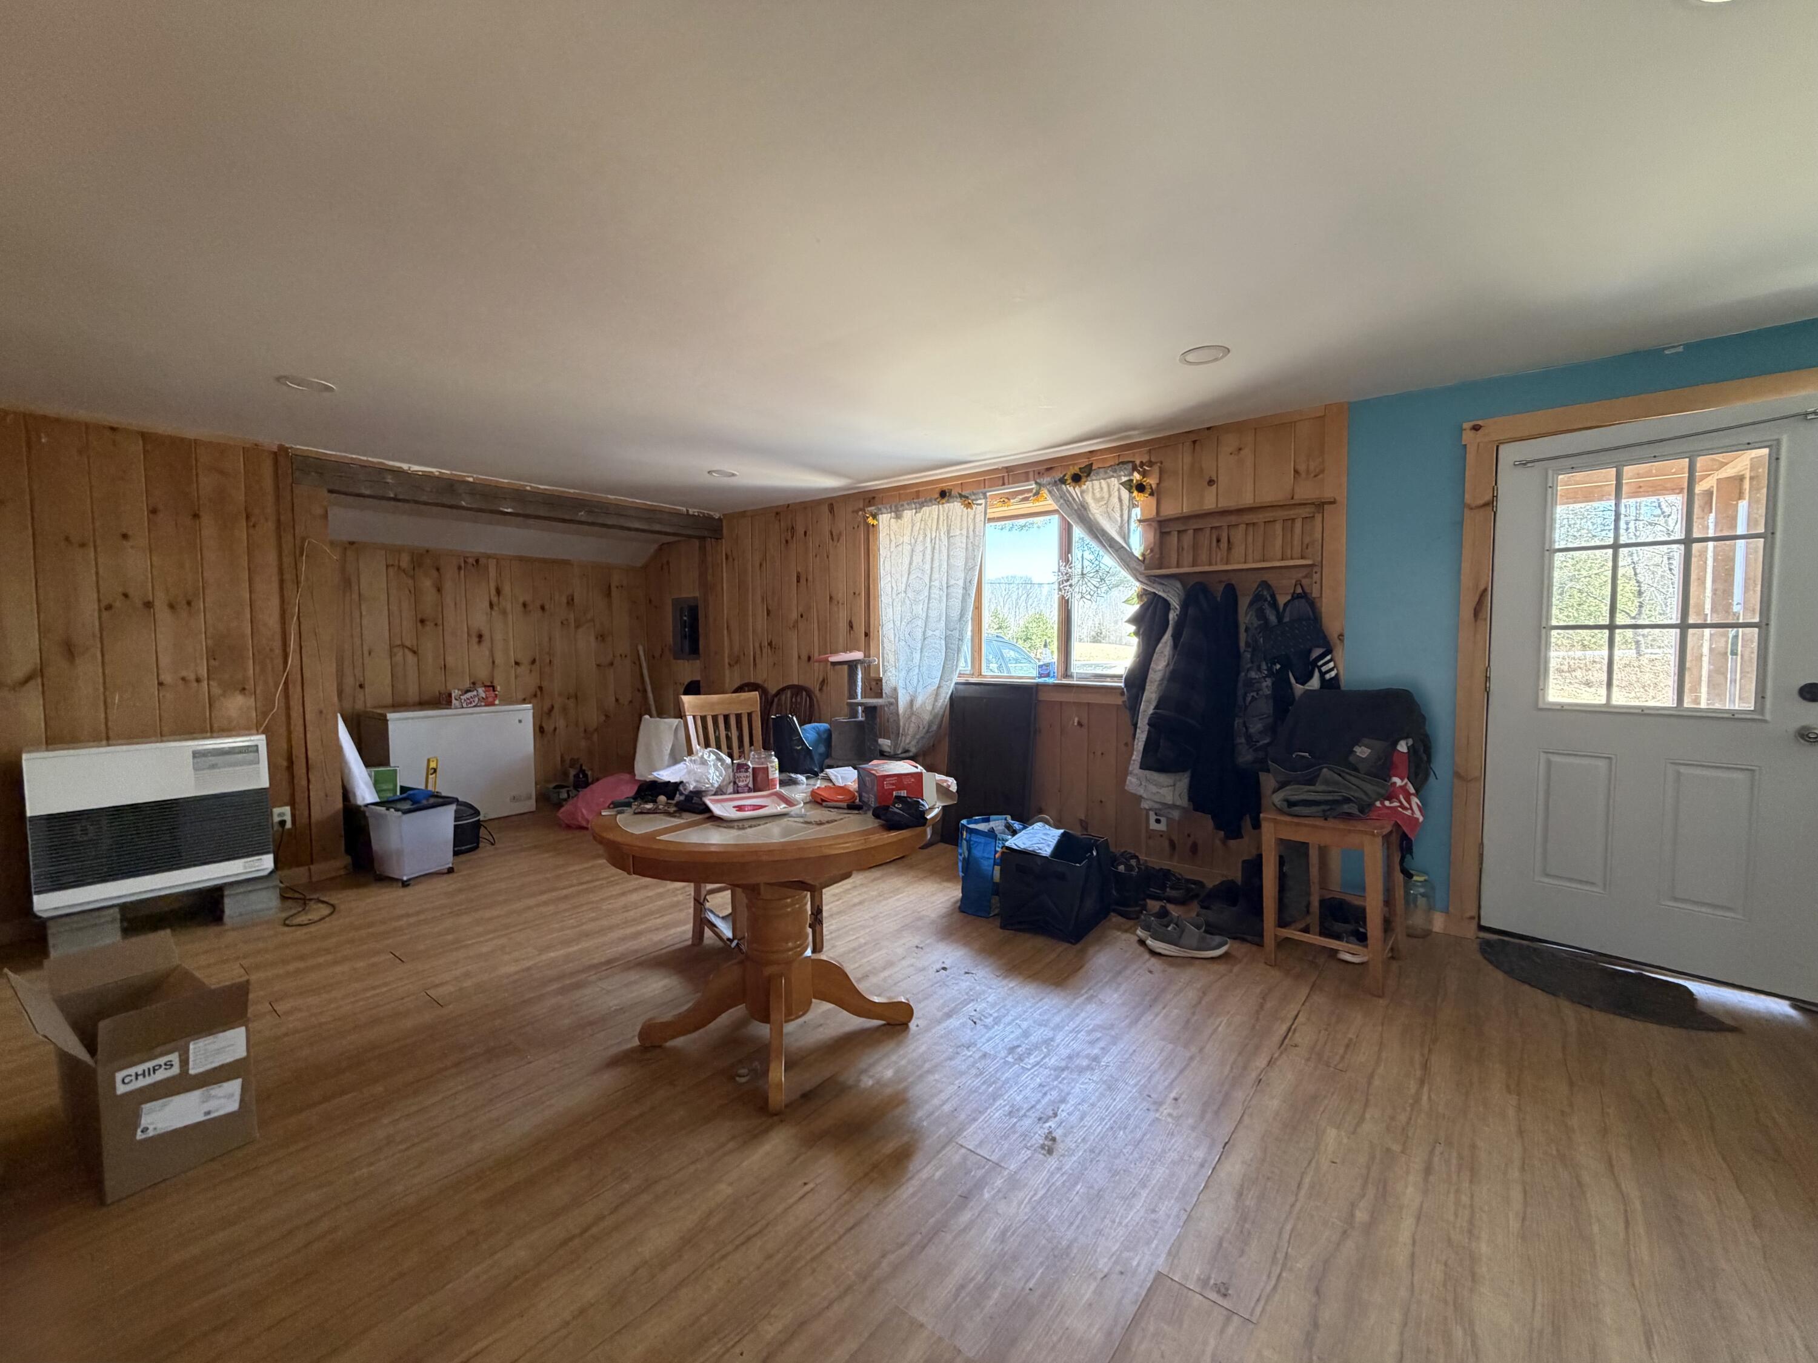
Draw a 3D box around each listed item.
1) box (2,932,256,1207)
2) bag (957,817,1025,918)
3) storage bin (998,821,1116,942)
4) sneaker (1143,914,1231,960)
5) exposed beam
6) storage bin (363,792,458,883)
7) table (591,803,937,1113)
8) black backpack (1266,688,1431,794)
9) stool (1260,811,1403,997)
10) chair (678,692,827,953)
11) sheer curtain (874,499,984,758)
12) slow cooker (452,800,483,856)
[{"bbox_3d":[-1.980,0.944,1.872,0.650,0.420,0.330,2,4,34],"label":"box"},{"bbox_3d":[0.405,0.869,3.509,0.186,0.400,0.382,2,4,31],"label":"bag"},{"bbox_3d":[0.665,0.900,3.307,0.342,0.358,0.442,2,4,35],"label":"storage bin"},{"bbox_3d":[1.132,1.024,2.979,0.322,0.141,0.116,0,3,3],"label":"sneaker"},{"bbox_3d":[-2.525,-1.234,5.158,0.151,0.166,2.834,2,4,38],"label":"exposed beam"},{"bbox_3d":[-2.648,0.849,3.934,0.315,0.395,0.290,1,3,24],"label":"storage bin"},{"bbox_3d":[-0.409,0.744,2.296,1.060,0.750,1.060,0,3,0],"label":"table"},{"bbox_3d":[1.749,0.253,2.927,0.480,0.440,0.350,2,4,40],"label":"black backpack"},{"bbox_3d":[1.657,0.809,2.862,0.397,0.579,0.422,3,4,43],"label":"stool"},{"bbox_3d":[-0.646,0.583,3.036,0.432,1.030,0.502,-3,4,-39],"label":"chair"},{"bbox_3d":[0.140,-0.325,4.746,0.880,1.660,0.140,2,4,39],"label":"sheer curtain"},{"bbox_3d":[-2.784,0.875,4.442,0.360,0.280,0.340,1,3,18],"label":"slow cooker"}]

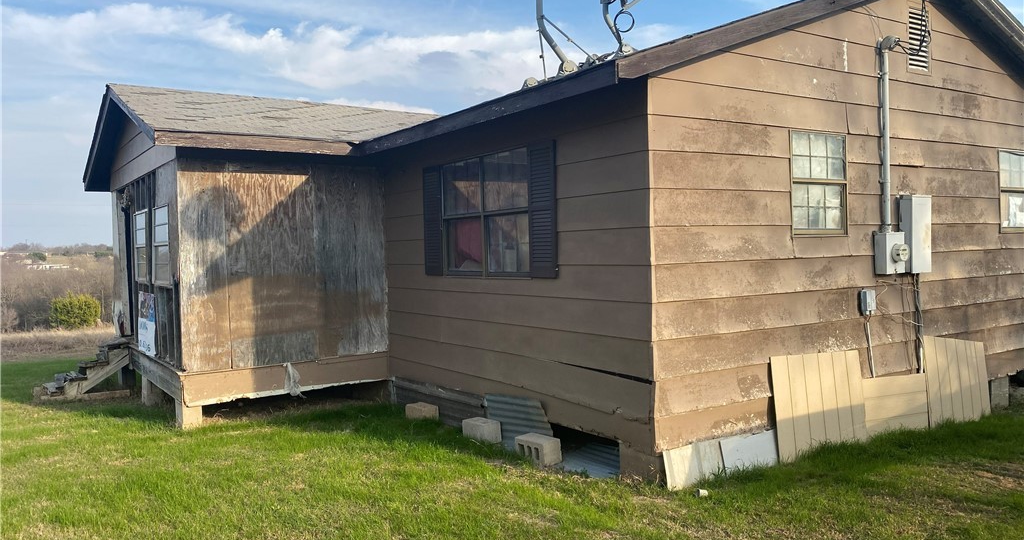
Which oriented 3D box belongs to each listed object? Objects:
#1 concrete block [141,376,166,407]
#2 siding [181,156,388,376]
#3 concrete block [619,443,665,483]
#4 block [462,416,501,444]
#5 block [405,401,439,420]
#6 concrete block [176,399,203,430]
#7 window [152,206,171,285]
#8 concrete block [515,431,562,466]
[{"bbox_3d":[-4.957,1.650,10.619,0.200,0.400,0.400,-2,2,-34],"label":"concrete block"},{"bbox_3d":[-2.608,-0.099,9.023,2.429,2.348,0.060,-2,2,-34],"label":"siding"},{"bbox_3d":[1.080,1.528,6.047,0.200,0.310,0.430,-3,2,-33],"label":"concrete block"},{"bbox_3d":[-0.294,1.587,7.566,0.194,0.194,0.375,-3,2,-37],"label":"block"},{"bbox_3d":[-1.009,1.623,8.653,0.194,0.194,0.360,-3,2,-40],"label":"block"},{"bbox_3d":[-3.604,1.600,8.590,0.200,0.330,0.400,-2,2,-34],"label":"concrete block"},{"bbox_3d":[-4.199,-0.287,9.232,0.060,0.940,1.020,-2,2,-34],"label":"window"},{"bbox_3d":[0.234,1.595,6.820,0.194,0.194,0.390,-3,2,-40],"label":"concrete block"}]

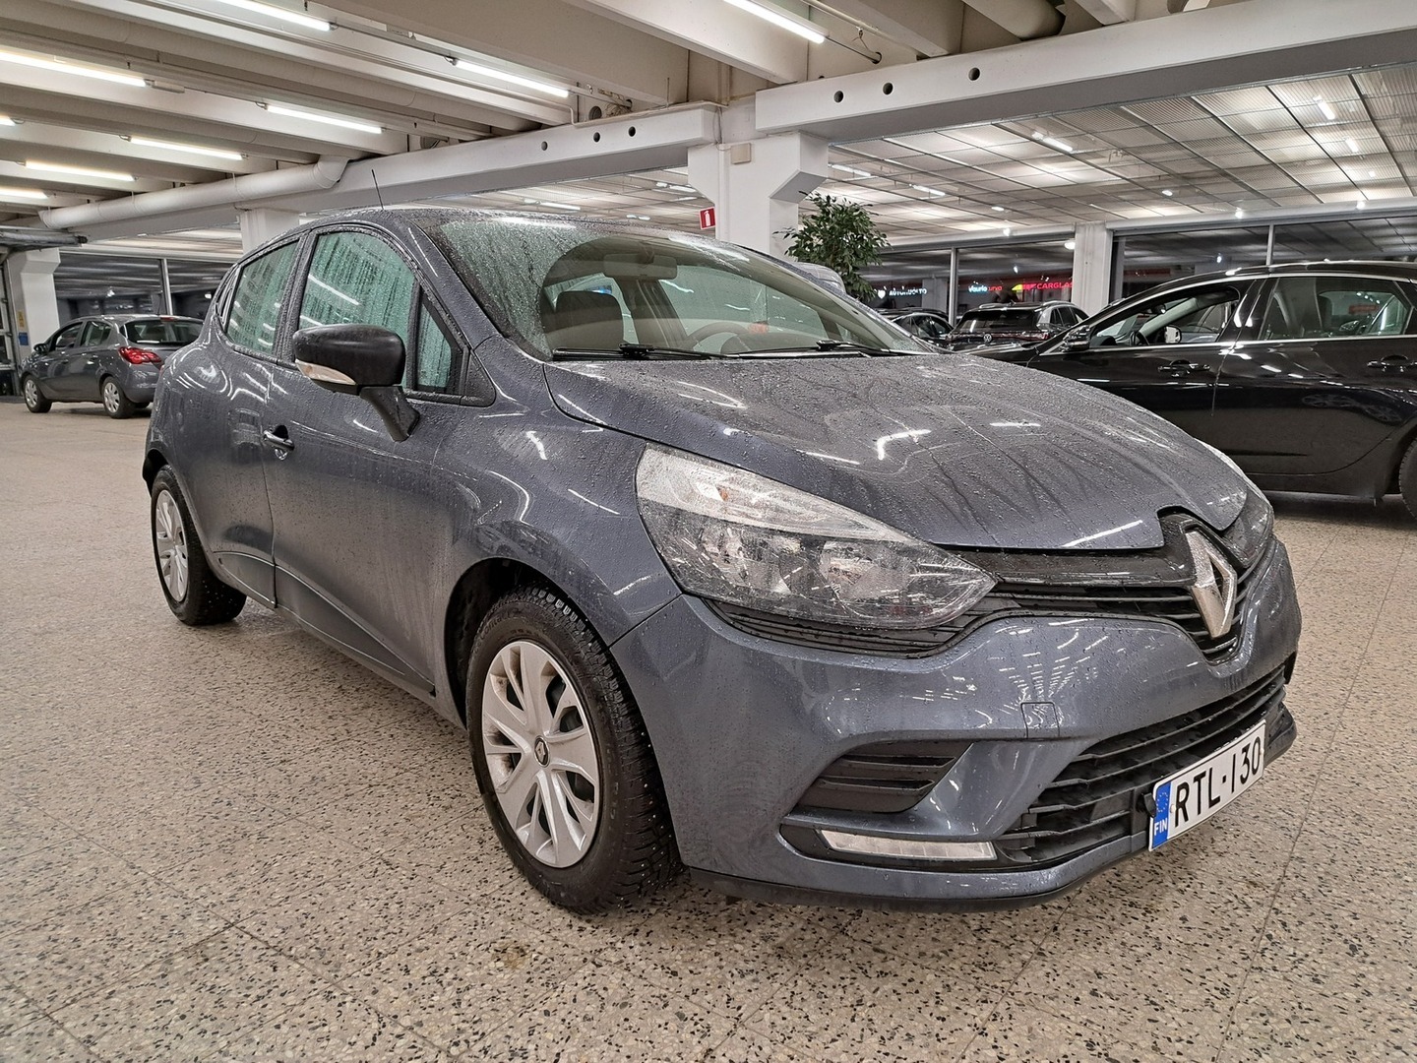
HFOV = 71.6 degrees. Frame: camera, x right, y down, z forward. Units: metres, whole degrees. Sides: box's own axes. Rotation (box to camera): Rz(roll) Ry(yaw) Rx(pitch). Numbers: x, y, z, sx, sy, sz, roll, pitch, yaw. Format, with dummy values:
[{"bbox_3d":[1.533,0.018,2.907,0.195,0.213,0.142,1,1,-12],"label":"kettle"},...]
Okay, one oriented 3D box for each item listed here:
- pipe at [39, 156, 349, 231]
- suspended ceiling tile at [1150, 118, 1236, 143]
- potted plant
[{"bbox_3d":[-8.171,-4.996,14.857,9.046,0.440,0.460,8,14,36],"label":"pipe"},{"bbox_3d":[5.162,-4.233,10.379,0.600,0.030,1.170,8,14,37],"label":"suspended ceiling tile"},{"bbox_3d":[1.212,-1.958,9.391,0.988,2.410,0.969,0,11,0],"label":"potted plant"}]

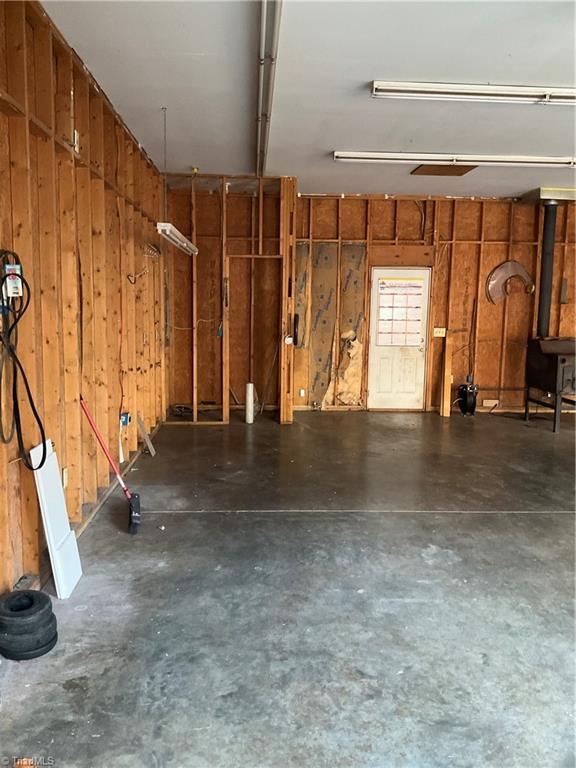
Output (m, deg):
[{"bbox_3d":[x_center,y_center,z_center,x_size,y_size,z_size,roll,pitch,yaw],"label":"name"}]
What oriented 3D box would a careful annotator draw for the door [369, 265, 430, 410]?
[{"bbox_3d":[1.604,-0.629,9.306,0.825,2.030,0.060,1,7,-3],"label":"door"}]

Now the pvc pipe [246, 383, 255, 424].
[{"bbox_3d":[-0.484,0.251,8.251,0.088,0.515,0.088,1,7,-3],"label":"pvc pipe"}]

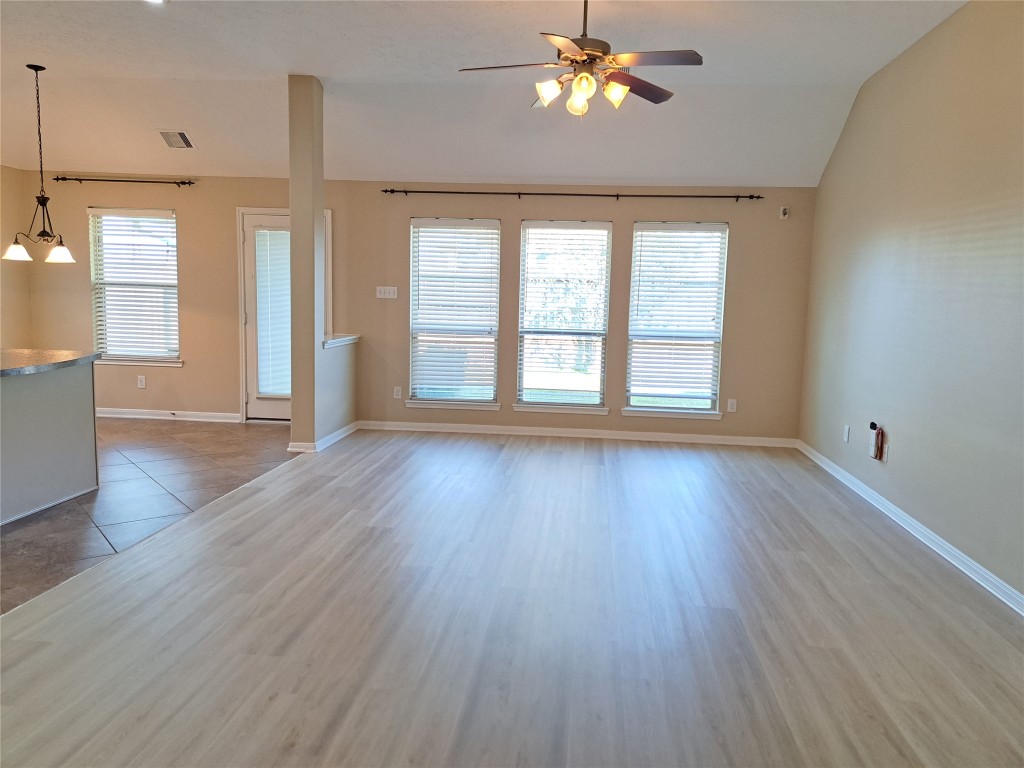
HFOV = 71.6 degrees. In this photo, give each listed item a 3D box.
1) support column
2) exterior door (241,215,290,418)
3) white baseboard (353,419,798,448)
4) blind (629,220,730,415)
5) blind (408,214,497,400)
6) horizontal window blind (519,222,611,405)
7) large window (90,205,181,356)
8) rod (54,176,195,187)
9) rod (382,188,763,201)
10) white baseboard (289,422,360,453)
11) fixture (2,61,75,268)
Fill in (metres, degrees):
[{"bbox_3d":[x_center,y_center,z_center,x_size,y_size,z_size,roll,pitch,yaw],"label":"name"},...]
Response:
[{"bbox_3d":[-1.707,-0.947,5.935,0.205,3.040,0.215,2,7,6],"label":"support column"},{"bbox_3d":[-2.272,-0.632,7.122,0.835,2.060,0.060,2,7,6],"label":"exterior door"},{"bbox_3d":[0.585,0.483,6.907,4.260,0.080,0.020,2,7,6],"label":"white baseboard"},{"bbox_3d":[1.552,-0.617,6.697,0.867,1.764,0.100,2,7,6],"label":"blind"},{"bbox_3d":[-0.561,-0.696,6.923,0.868,1.792,0.100,2,7,6],"label":"blind"},{"bbox_3d":[0.495,-0.665,6.809,0.853,1.755,0.060,2,7,6],"label":"horizontal window blind"},{"bbox_3d":[-3.845,-1.009,7.237,0.925,1.527,0.100,2,7,6],"label":"large window"},{"bbox_3d":[-3.844,-2.002,7.028,1.501,0.066,0.100,2,7,6],"label":"rod"},{"bbox_3d":[0.515,-1.754,6.573,3.518,0.070,0.100,2,7,6],"label":"rod"},{"bbox_3d":[-1.705,0.464,6.587,0.270,0.080,1.150,2,7,6],"label":"white baseboard"},{"bbox_3d":[-3.807,-1.742,5.680,0.510,1.520,0.540,-3,9,-33],"label":"fixture"}]

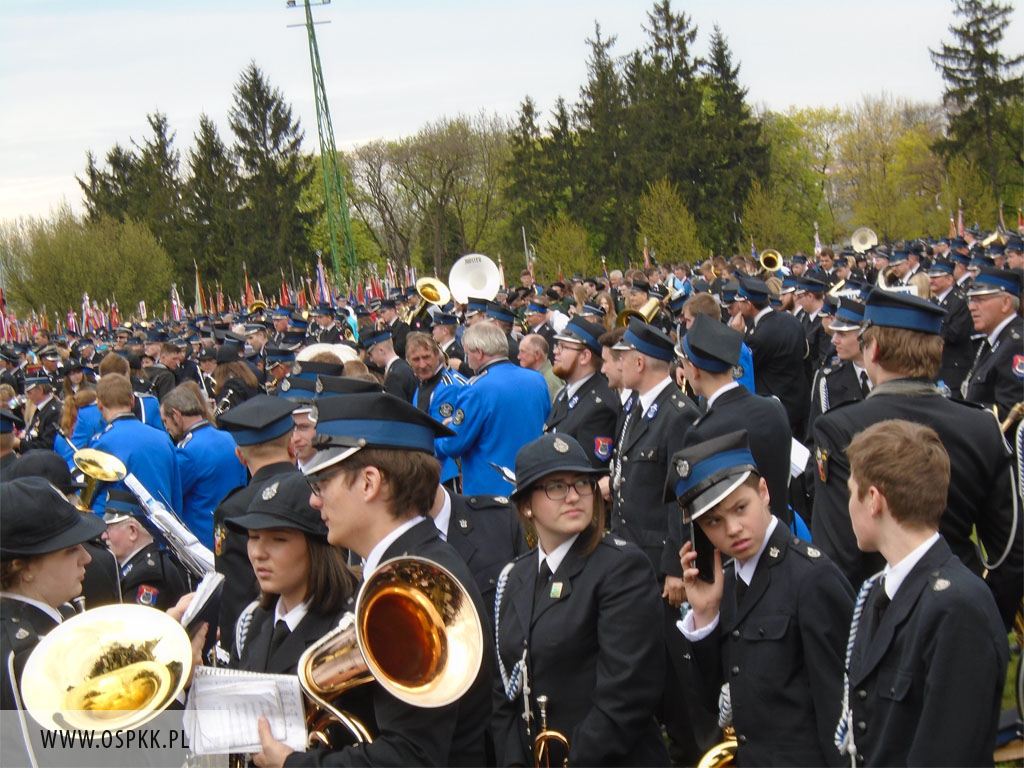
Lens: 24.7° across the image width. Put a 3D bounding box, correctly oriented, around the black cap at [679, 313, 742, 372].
[{"bbox_3d":[0.697,-0.142,8.200,0.255,0.150,0.225,20,20,40],"label":"black cap"}]

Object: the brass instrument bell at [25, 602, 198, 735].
[{"bbox_3d":[-0.646,0.519,3.896,0.300,0.200,0.290,-5,44,21],"label":"brass instrument bell"}]

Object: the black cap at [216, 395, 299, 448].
[{"bbox_3d":[-0.776,0.106,7.150,0.250,0.145,0.280,-7,13,-4],"label":"black cap"}]

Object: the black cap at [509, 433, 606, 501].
[{"bbox_3d":[0.107,0.197,5.500,0.232,0.135,0.260,-14,6,-25],"label":"black cap"}]

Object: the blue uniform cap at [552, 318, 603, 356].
[{"bbox_3d":[0.295,-0.212,10.200,0.250,0.140,0.220,14,-1,-10],"label":"blue uniform cap"}]

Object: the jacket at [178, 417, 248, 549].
[{"bbox_3d":[-1.269,0.460,9.900,0.290,0.660,0.450,-4,4,42],"label":"jacket"}]

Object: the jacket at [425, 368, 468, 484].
[{"bbox_3d":[-0.299,0.199,11.200,0.270,0.600,0.440,-8,3,-37],"label":"jacket"}]

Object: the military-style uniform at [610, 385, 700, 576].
[{"bbox_3d":[0.536,0.384,8.500,0.270,0.780,0.450,-8,3,-30],"label":"military-style uniform"}]

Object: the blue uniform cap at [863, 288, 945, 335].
[{"bbox_3d":[0.933,-0.174,5.600,0.245,0.145,0.280,-8,11,-30],"label":"blue uniform cap"}]

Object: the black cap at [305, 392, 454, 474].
[{"bbox_3d":[-0.236,0.089,4.200,0.265,0.143,0.225,2,4,10],"label":"black cap"}]

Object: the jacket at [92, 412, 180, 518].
[{"bbox_3d":[-1.635,0.443,10.200,0.470,0.660,0.290,-7,3,-23],"label":"jacket"}]

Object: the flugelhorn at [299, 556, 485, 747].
[{"bbox_3d":[-0.230,0.505,3.901,0.280,0.340,0.350,-9,-16,-43],"label":"flugelhorn"}]

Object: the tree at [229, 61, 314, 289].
[{"bbox_3d":[-11.114,-8.434,108.000,4.300,13.000,4.300,-6,3,0],"label":"tree"}]

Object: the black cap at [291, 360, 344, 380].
[{"bbox_3d":[-0.627,-0.008,7.500,0.255,0.145,0.220,-2,-1,-40],"label":"black cap"}]

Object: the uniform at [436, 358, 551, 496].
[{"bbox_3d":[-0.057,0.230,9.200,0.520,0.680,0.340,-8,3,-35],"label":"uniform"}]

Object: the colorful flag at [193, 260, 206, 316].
[{"bbox_3d":[-6.131,-1.860,46.000,0.260,1.150,0.200,-9,3,0],"label":"colorful flag"}]

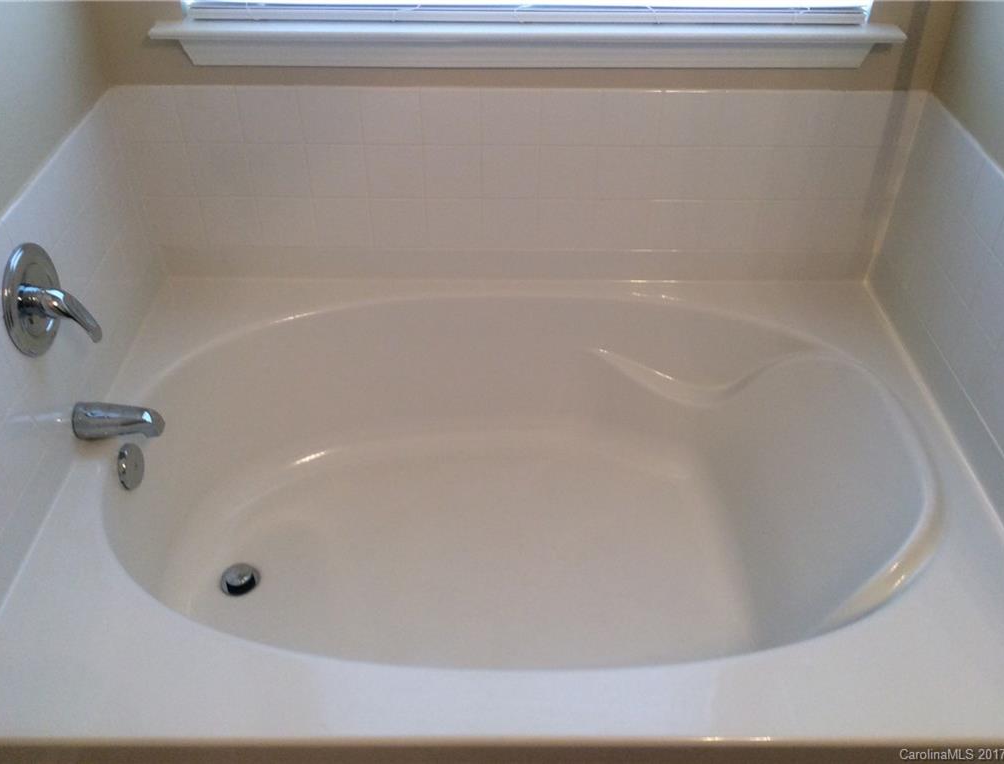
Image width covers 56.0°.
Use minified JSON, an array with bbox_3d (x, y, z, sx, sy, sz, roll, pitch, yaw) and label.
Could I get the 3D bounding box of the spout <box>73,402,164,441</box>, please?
[{"bbox_3d":[-0.630,0.067,1.568,0.140,0.066,0.061,0,39,-1],"label":"spout"}]

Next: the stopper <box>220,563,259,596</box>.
[{"bbox_3d":[-0.503,0.378,1.813,0.075,0.025,0.075,0,39,-1],"label":"stopper"}]

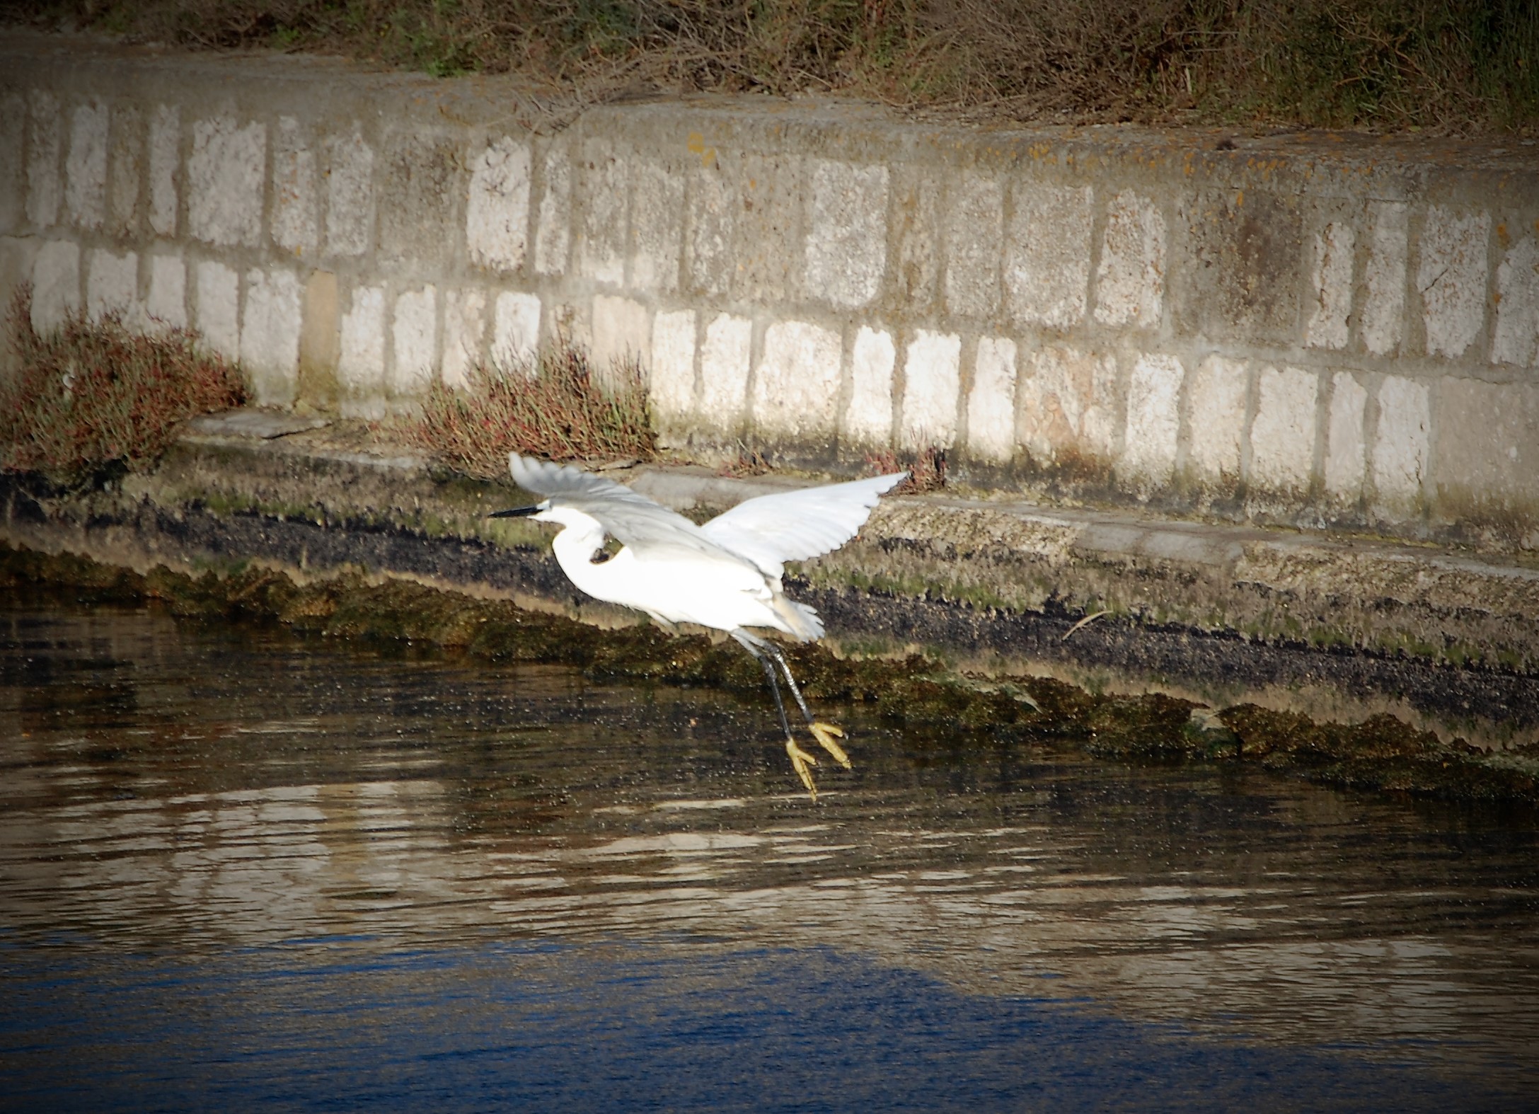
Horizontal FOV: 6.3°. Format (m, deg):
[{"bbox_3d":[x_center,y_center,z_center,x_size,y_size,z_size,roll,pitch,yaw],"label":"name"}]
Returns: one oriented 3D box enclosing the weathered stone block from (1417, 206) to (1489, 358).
[{"bbox_3d":[1.026,-0.382,19.619,0.150,0.208,0.159,3,2,-32],"label":"weathered stone block"}]

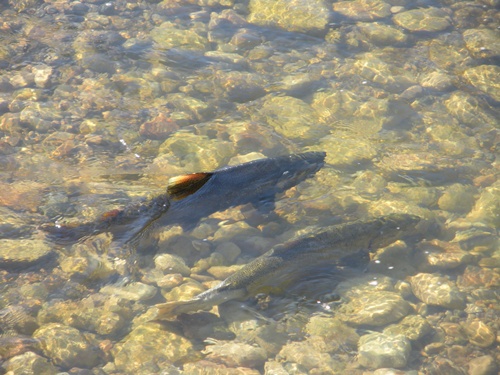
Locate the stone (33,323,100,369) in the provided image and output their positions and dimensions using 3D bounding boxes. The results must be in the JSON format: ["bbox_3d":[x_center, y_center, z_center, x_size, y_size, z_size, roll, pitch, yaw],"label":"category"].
[{"bbox_3d":[-0.427,0.367,6.044,0.158,0.100,0.126,0,30,0],"label":"stone"}]

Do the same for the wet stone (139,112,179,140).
[{"bbox_3d":[-0.243,-0.164,6.988,0.113,0.070,0.090,0,30,0],"label":"wet stone"}]

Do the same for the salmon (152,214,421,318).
[{"bbox_3d":[0.089,0.185,6.179,0.739,0.175,0.120,-17,34,-26],"label":"salmon"}]

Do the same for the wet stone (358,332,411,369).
[{"bbox_3d":[0.313,0.379,6.041,0.121,0.079,0.097,0,30,0],"label":"wet stone"}]

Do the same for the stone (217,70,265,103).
[{"bbox_3d":[-0.023,-0.279,7.179,0.138,0.080,0.110,0,30,0],"label":"stone"}]

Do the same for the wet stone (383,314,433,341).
[{"bbox_3d":[0.372,0.331,6.144,0.118,0.065,0.095,0,30,0],"label":"wet stone"}]

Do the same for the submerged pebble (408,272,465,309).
[{"bbox_3d":[0.451,0.250,6.259,0.140,0.084,0.112,0,30,0],"label":"submerged pebble"}]

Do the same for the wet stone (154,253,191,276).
[{"bbox_3d":[-0.190,0.189,6.389,0.088,0.054,0.071,0,30,0],"label":"wet stone"}]

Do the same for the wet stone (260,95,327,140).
[{"bbox_3d":[0.114,-0.188,6.994,0.183,0.115,0.146,0,30,0],"label":"wet stone"}]

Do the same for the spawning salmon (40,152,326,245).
[{"bbox_3d":[-0.160,0.020,6.466,0.770,0.175,0.120,-14,33,-22],"label":"spawning salmon"}]

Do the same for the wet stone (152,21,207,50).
[{"bbox_3d":[-0.202,-0.436,7.455,0.166,0.075,0.133,0,30,0],"label":"wet stone"}]

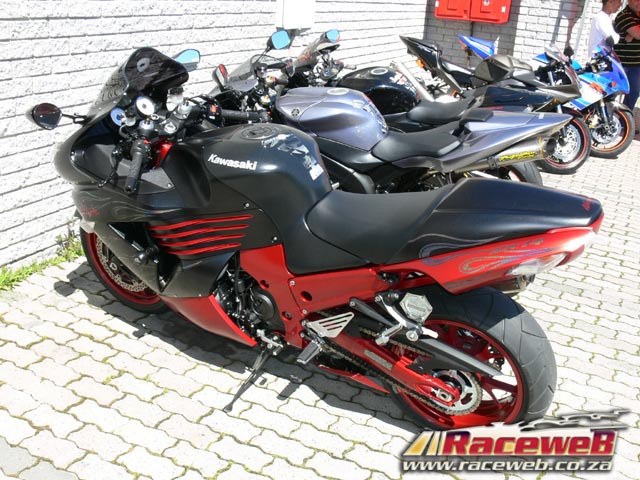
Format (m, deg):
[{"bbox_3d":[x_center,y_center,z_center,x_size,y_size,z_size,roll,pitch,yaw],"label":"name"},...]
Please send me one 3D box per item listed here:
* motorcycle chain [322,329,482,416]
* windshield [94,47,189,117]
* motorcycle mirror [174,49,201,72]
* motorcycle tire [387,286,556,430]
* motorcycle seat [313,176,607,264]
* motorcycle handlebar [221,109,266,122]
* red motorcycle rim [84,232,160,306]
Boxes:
[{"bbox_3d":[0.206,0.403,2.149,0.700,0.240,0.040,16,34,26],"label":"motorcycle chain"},{"bbox_3d":[-0.729,-0.567,2.374,0.420,0.300,0.370,16,34,26],"label":"windshield"},{"bbox_3d":[-0.539,-0.713,2.626,0.065,0.095,0.150,16,35,39],"label":"motorcycle mirror"},{"bbox_3d":[0.461,0.407,2.139,0.620,0.620,0.190,16,34,26],"label":"motorcycle tire"},{"bbox_3d":[0.363,-0.073,1.917,0.850,0.270,0.330,16,34,26],"label":"motorcycle seat"},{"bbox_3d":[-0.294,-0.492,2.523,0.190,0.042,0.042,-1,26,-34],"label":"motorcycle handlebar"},{"bbox_3d":[-0.795,0.059,2.795,0.460,0.460,0.110,16,34,26],"label":"red motorcycle rim"}]

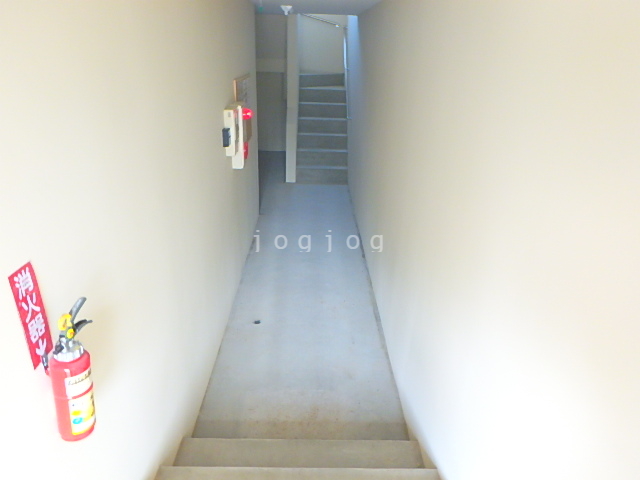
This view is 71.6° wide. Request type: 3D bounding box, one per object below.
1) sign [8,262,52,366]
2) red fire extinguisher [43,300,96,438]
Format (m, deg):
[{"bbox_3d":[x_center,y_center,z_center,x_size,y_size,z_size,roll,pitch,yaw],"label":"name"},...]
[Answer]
[{"bbox_3d":[-0.646,0.173,1.004,0.008,0.240,0.079,2,24,-2],"label":"sign"},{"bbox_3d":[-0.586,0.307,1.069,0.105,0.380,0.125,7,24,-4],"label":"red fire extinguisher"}]

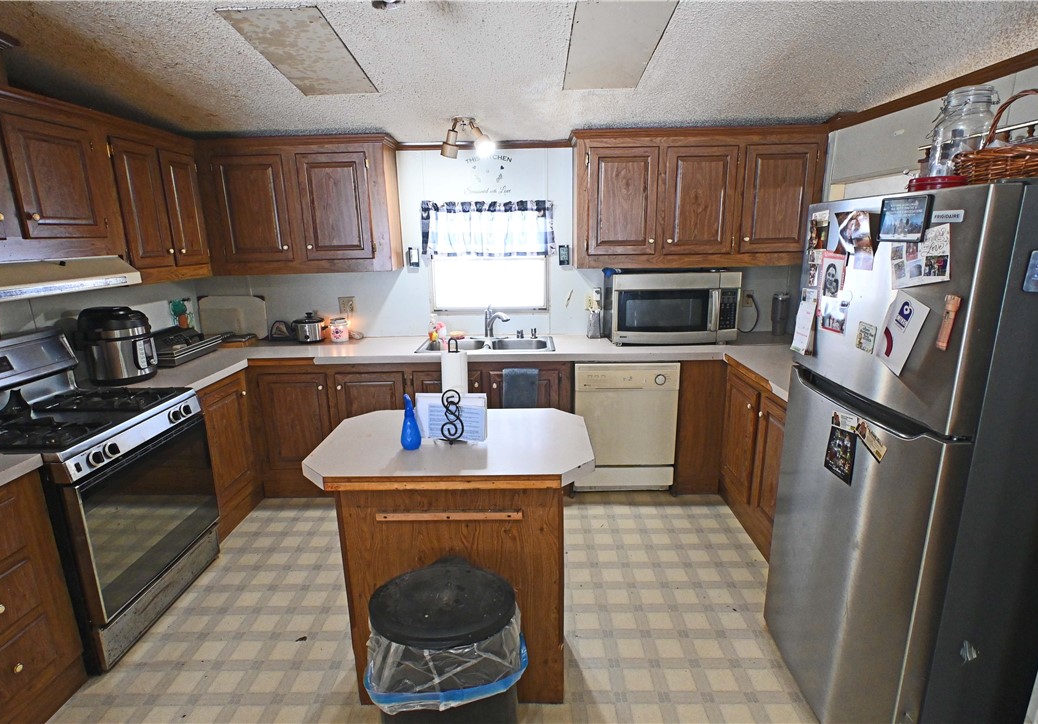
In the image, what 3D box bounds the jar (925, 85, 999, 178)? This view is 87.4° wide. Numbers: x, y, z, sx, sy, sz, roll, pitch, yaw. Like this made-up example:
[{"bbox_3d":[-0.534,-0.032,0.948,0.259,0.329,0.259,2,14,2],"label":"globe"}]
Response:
[{"bbox_3d":[1.270,-0.632,1.566,0.150,0.278,0.150,10,18,36],"label":"jar"}]

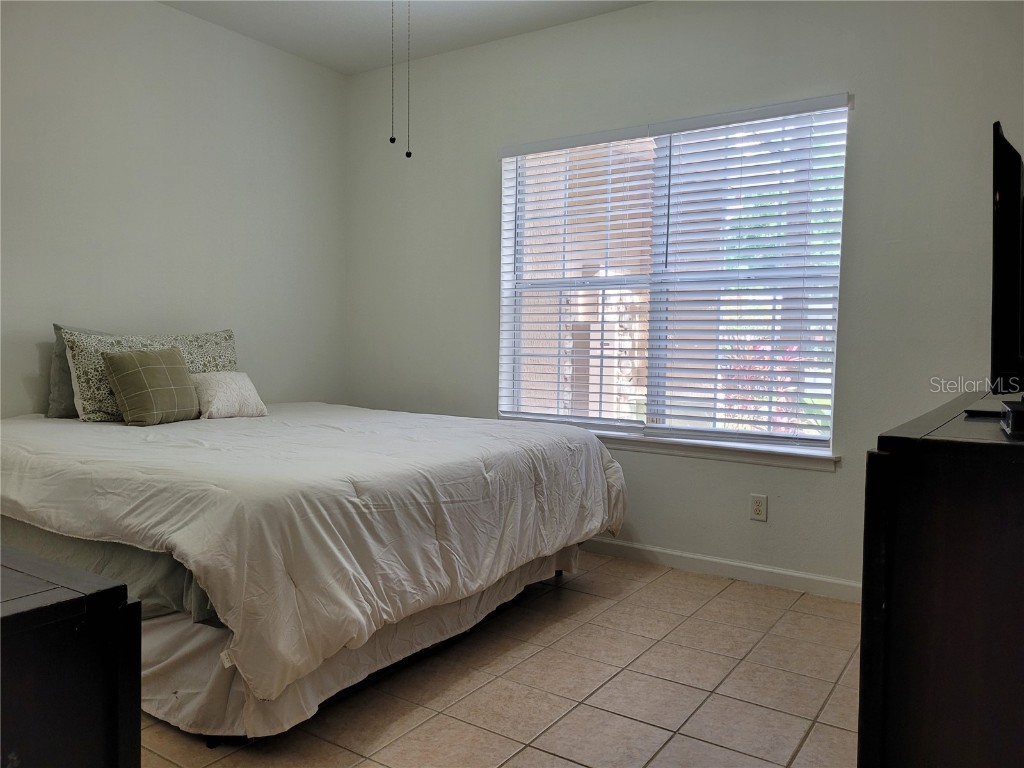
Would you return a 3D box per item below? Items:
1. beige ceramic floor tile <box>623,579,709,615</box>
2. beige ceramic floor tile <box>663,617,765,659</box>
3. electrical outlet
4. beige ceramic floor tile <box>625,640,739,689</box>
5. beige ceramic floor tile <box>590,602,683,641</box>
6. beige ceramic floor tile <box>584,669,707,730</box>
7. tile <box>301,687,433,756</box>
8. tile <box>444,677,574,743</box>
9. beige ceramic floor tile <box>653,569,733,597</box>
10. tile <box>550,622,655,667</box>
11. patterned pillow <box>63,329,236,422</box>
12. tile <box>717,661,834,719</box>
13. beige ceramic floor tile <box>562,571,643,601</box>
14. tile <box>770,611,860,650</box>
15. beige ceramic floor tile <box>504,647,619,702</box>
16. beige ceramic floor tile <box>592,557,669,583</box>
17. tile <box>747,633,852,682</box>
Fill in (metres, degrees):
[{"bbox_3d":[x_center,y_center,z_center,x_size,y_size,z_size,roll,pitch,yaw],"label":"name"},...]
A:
[{"bbox_3d":[0.669,0.928,3.296,0.299,0.012,0.299,3,4,33],"label":"beige ceramic floor tile"},{"bbox_3d":[0.755,0.953,2.876,0.299,0.012,0.299,3,4,33],"label":"beige ceramic floor tile"},{"bbox_3d":[1.143,0.576,3.560,0.073,0.117,0.010,3,4,33],"label":"electrical outlet"},{"bbox_3d":[0.596,0.974,2.654,0.302,0.010,0.302,3,4,33],"label":"beige ceramic floor tile"},{"bbox_3d":[0.501,0.938,3.043,0.299,0.012,0.299,3,4,33],"label":"beige ceramic floor tile"},{"bbox_3d":[0.426,0.984,2.398,0.302,0.010,0.302,3,4,33],"label":"beige ceramic floor tile"},{"bbox_3d":[-0.424,0.975,2.224,0.302,0.010,0.302,3,4,33],"label":"tile"},{"bbox_3d":[-0.002,0.970,2.283,0.299,0.012,0.299,3,4,33],"label":"tile"},{"bbox_3d":[0.847,0.928,3.591,0.302,0.010,0.302,3,4,33],"label":"beige ceramic floor tile"},{"bbox_3d":[0.339,0.959,2.823,0.302,0.010,0.302,3,4,33],"label":"tile"},{"bbox_3d":[-1.708,-0.066,3.788,0.170,0.439,0.902,-22,-10,32],"label":"patterned pillow"},{"bbox_3d":[0.841,0.978,2.455,0.299,0.012,0.299,3,4,33],"label":"tile"},{"bbox_3d":[0.422,0.924,3.503,0.302,0.010,0.302,3,4,33],"label":"beige ceramic floor tile"},{"bbox_3d":[1.176,0.957,2.962,0.299,0.012,0.299,3,4,33],"label":"tile"},{"bbox_3d":[0.170,0.969,2.567,0.302,0.010,0.302,3,4,33],"label":"beige ceramic floor tile"},{"bbox_3d":[0.581,0.903,3.712,0.299,0.012,0.288,3,4,33],"label":"beige ceramic floor tile"},{"bbox_3d":[1.008,0.967,2.708,0.299,0.012,0.299,3,4,33],"label":"tile"}]

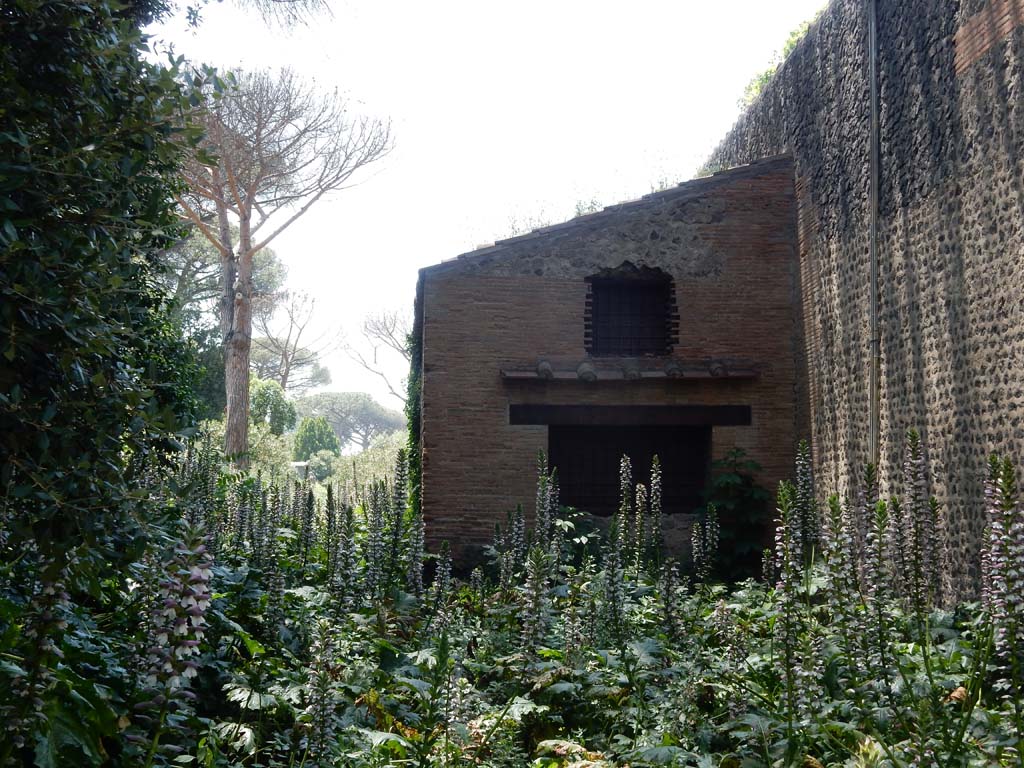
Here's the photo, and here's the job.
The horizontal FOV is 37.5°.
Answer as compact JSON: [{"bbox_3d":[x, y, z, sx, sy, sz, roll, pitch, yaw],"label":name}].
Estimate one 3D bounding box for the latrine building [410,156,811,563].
[{"bbox_3d":[1.108,0.129,20.996,4.700,5.450,5.000,0,-4,-1],"label":"latrine building"}]

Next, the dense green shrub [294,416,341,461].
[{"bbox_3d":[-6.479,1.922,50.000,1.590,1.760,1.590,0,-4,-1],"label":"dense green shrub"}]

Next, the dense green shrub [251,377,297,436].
[{"bbox_3d":[-8.255,0.879,52.000,1.720,2.340,1.720,0,-4,-1],"label":"dense green shrub"}]

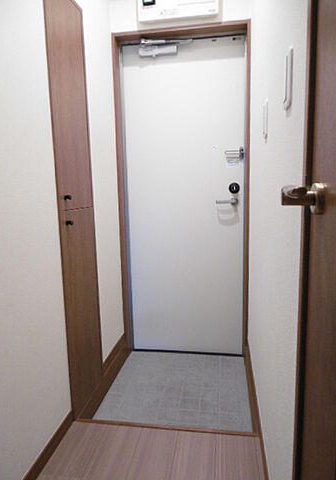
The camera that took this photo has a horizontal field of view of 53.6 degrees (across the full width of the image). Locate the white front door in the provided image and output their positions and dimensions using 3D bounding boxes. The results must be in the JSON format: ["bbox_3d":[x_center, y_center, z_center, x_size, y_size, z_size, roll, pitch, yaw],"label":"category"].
[{"bbox_3d":[0.107,-0.219,2.122,0.754,1.980,0.040,0,8,9],"label":"white front door"}]

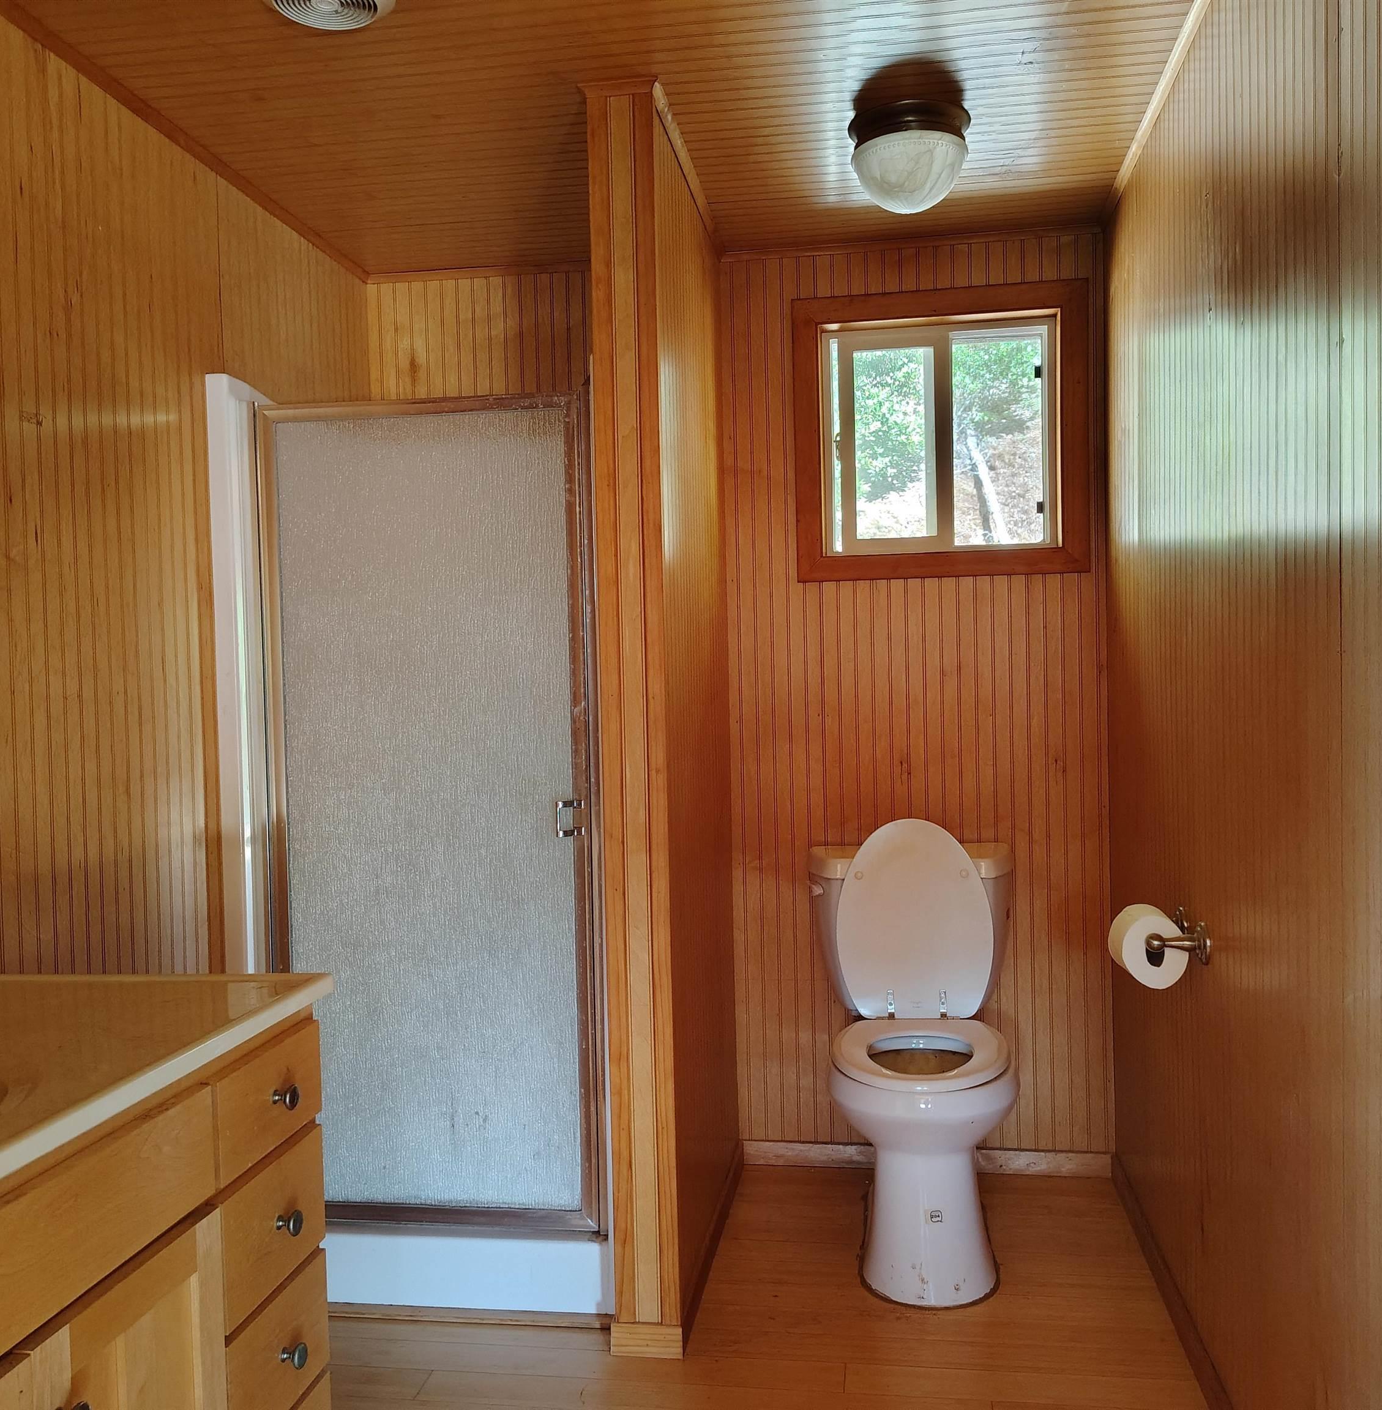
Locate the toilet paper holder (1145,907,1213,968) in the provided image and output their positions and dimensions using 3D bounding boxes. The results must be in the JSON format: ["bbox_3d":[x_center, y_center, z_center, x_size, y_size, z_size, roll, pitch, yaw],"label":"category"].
[{"bbox_3d":[0.817,0.396,2.235,0.101,0.071,0.220,-1,1,9],"label":"toilet paper holder"}]

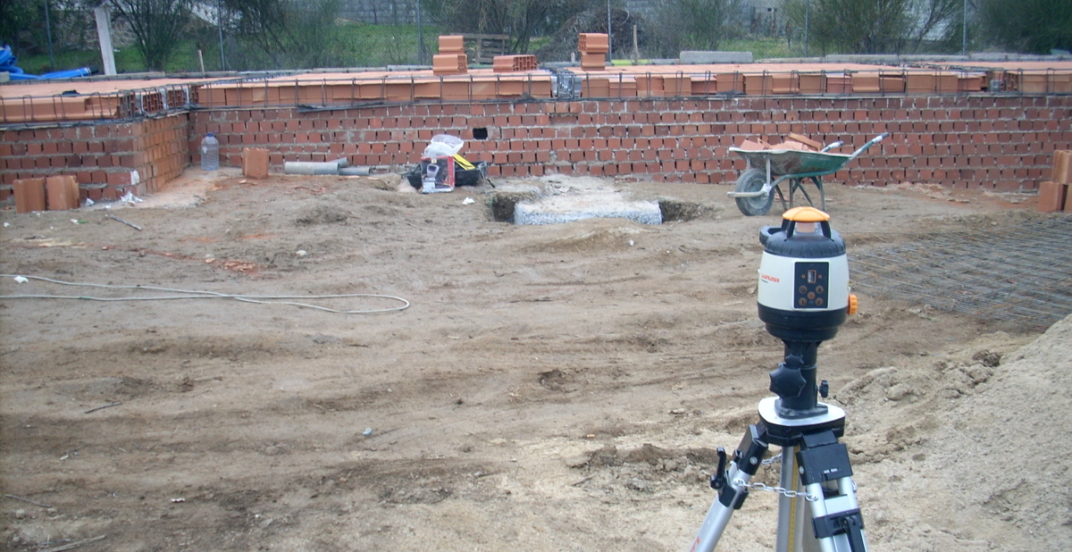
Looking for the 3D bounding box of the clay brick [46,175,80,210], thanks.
[{"bbox_3d":[-3.587,-0.632,8.672,0.215,0.250,0.160,-7,13,-26],"label":"clay brick"}]

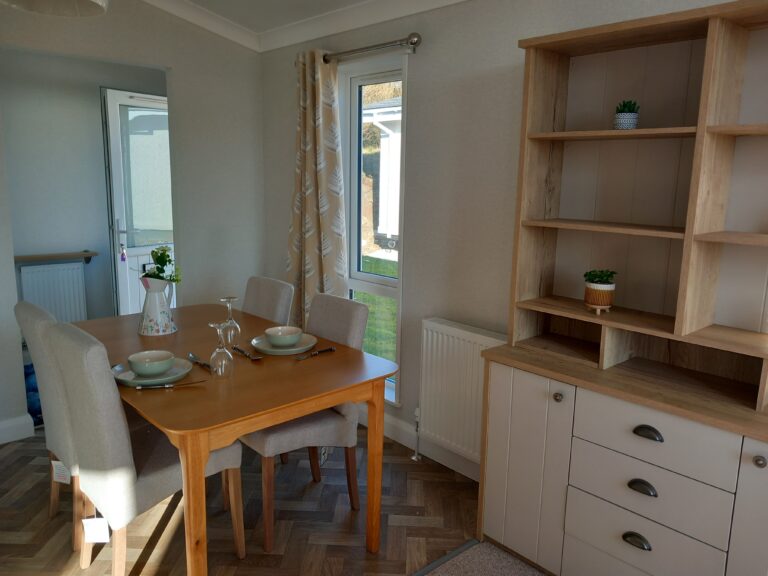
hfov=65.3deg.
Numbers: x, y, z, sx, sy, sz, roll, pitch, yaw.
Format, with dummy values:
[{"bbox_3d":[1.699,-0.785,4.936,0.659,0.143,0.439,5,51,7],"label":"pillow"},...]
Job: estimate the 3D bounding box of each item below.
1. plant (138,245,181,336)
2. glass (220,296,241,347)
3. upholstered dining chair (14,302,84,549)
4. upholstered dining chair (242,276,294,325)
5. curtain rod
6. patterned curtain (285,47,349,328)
[{"bbox_3d":[-1.015,0.012,2.665,0.169,0.370,0.176,-9,15,-42],"label":"plant"},{"bbox_3d":[-0.640,0.140,2.504,0.080,0.201,0.080,1,11,0],"label":"glass"},{"bbox_3d":[-1.157,0.521,2.538,0.564,0.953,0.410,-9,15,-42],"label":"upholstered dining chair"},{"bbox_3d":[-0.761,0.443,2.979,0.553,0.953,0.410,-9,15,-42],"label":"upholstered dining chair"},{"bbox_3d":[-0.171,-1.263,3.254,0.113,0.087,1.072,-9,15,-42],"label":"curtain rod"},{"bbox_3d":[-0.412,-0.331,3.654,0.143,2.101,0.543,-9,15,-42],"label":"patterned curtain"}]

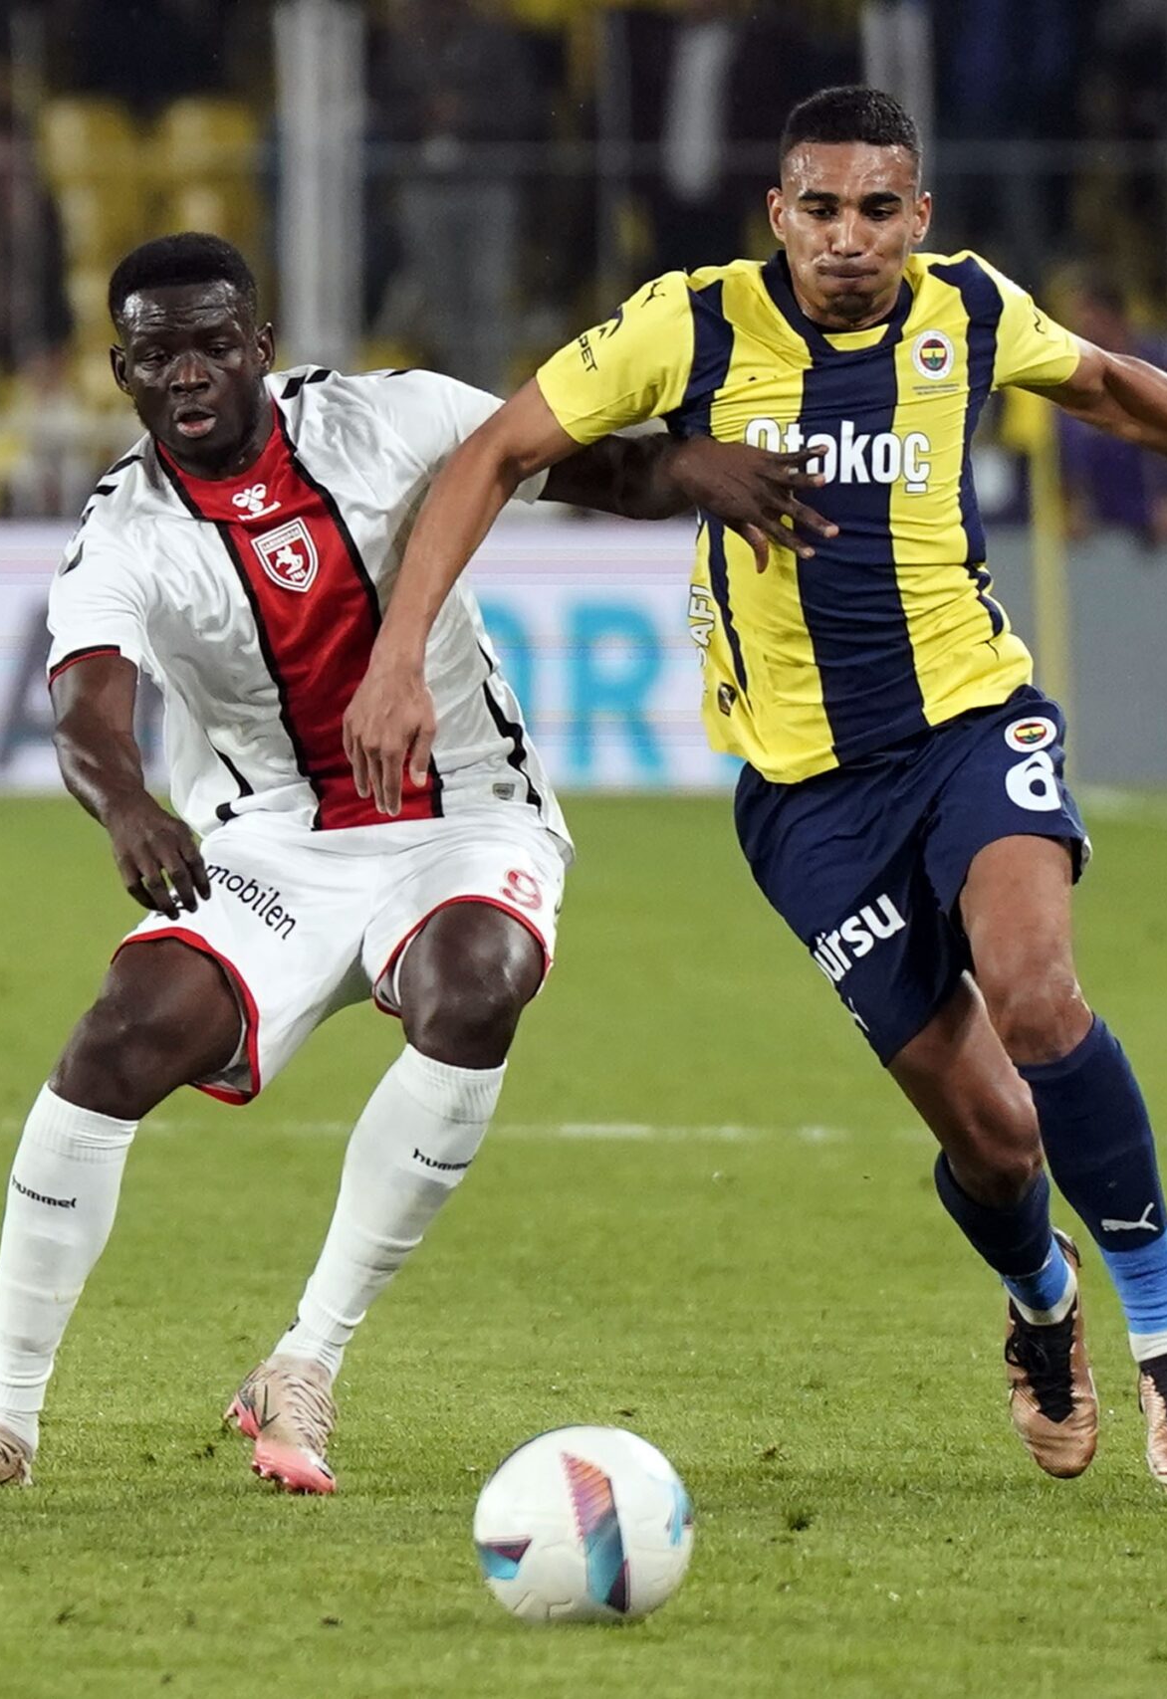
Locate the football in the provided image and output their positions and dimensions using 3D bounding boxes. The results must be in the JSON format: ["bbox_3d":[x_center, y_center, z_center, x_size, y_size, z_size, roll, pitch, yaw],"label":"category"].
[{"bbox_3d":[0.002,0.686,14.170,0.220,0.220,0.220,0,1,0],"label":"football"}]

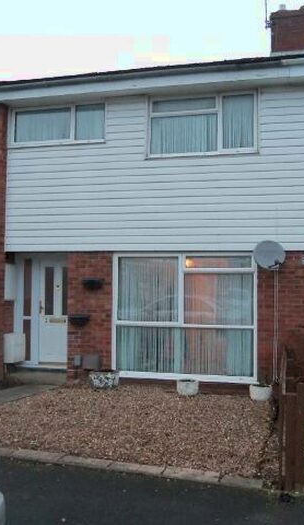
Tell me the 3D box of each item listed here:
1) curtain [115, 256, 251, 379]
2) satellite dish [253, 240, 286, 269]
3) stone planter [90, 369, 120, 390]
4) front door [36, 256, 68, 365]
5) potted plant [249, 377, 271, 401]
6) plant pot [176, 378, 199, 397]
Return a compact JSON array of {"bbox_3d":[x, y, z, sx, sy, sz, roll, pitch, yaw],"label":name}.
[{"bbox_3d":[0.498,0.868,9.097,2.342,2.029,0.110,0,-3,14],"label":"curtain"},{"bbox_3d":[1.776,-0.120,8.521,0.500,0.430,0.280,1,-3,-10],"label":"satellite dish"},{"bbox_3d":[-0.758,1.895,9.032,0.420,0.260,0.350,0,-2,14],"label":"stone planter"},{"bbox_3d":[-1.679,0.857,10.145,0.850,1.987,0.080,0,-3,14],"label":"front door"},{"bbox_3d":[1.669,1.942,8.628,0.350,0.320,0.350,0,-2,14],"label":"potted plant"},{"bbox_3d":[0.568,1.956,8.844,0.335,0.230,0.335,0,-3,14],"label":"plant pot"}]

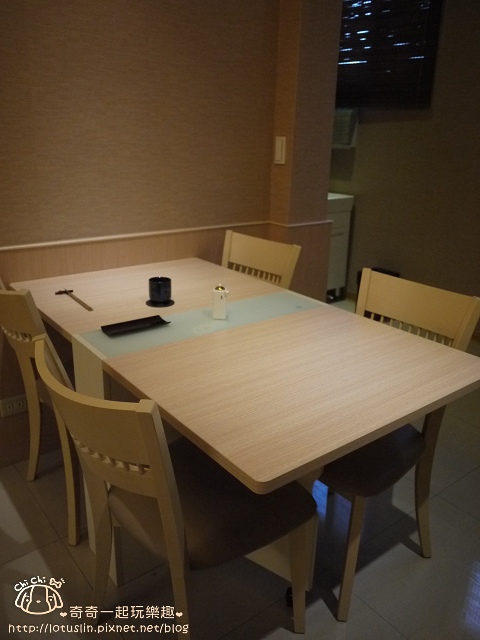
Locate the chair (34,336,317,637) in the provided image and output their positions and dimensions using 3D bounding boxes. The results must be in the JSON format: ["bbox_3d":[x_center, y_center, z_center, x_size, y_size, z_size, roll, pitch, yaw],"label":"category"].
[{"bbox_3d":[-0.148,0.439,1.207,0.580,0.855,0.450,-16,26,-41],"label":"chair"}]

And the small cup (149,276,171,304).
[{"bbox_3d":[-0.257,-0.094,1.665,0.071,0.073,0.071,1,19,-1],"label":"small cup"}]

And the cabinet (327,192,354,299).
[{"bbox_3d":[0.522,-0.571,4.144,0.530,0.840,0.460,-13,24,-36],"label":"cabinet"}]

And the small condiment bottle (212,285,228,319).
[{"bbox_3d":[-0.055,-0.056,1.547,0.046,0.102,0.040,4,20,7],"label":"small condiment bottle"}]

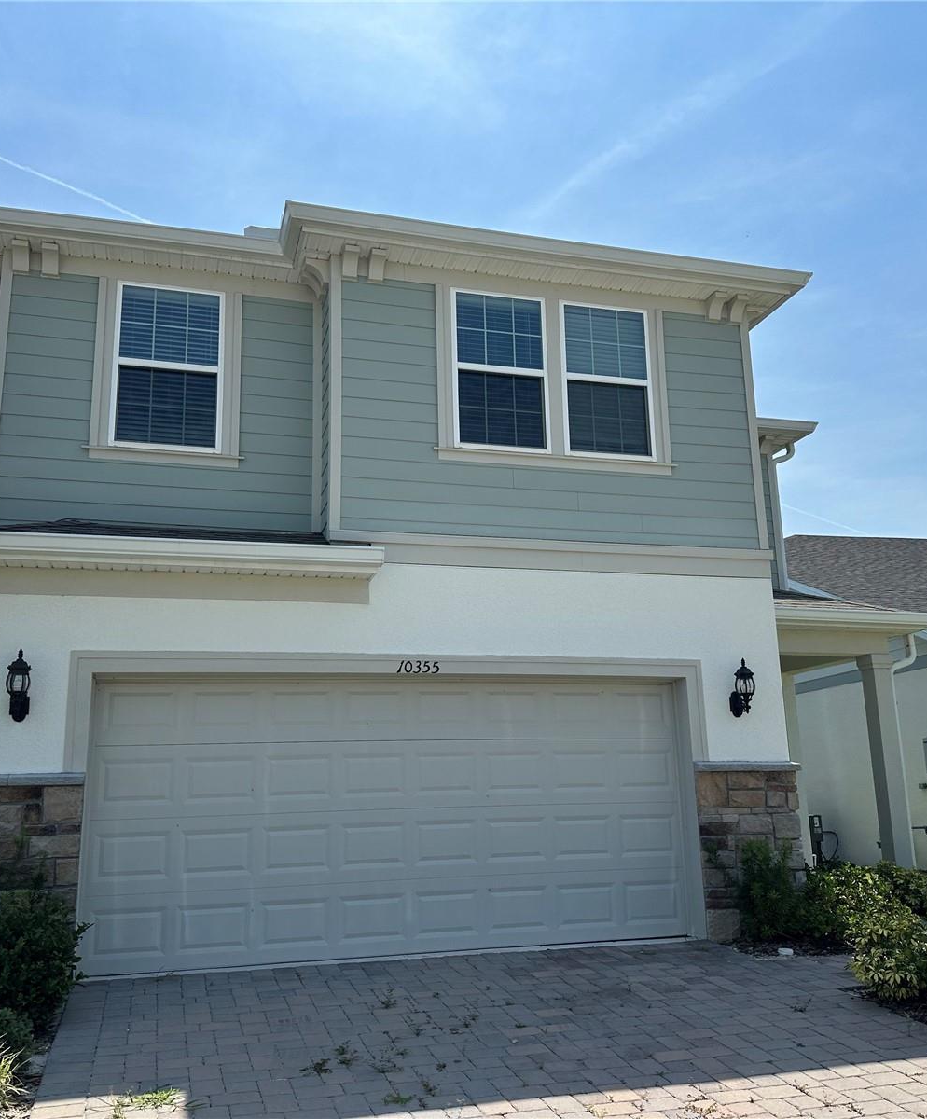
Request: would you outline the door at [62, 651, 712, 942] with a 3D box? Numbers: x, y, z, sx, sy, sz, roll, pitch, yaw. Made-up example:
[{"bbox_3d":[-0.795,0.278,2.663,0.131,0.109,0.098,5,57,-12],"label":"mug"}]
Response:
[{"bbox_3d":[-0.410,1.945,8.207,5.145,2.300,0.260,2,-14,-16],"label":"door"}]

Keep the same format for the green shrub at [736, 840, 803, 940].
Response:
[{"bbox_3d":[2.489,2.683,8.373,0.540,0.800,0.510,2,-14,-16],"label":"green shrub"}]

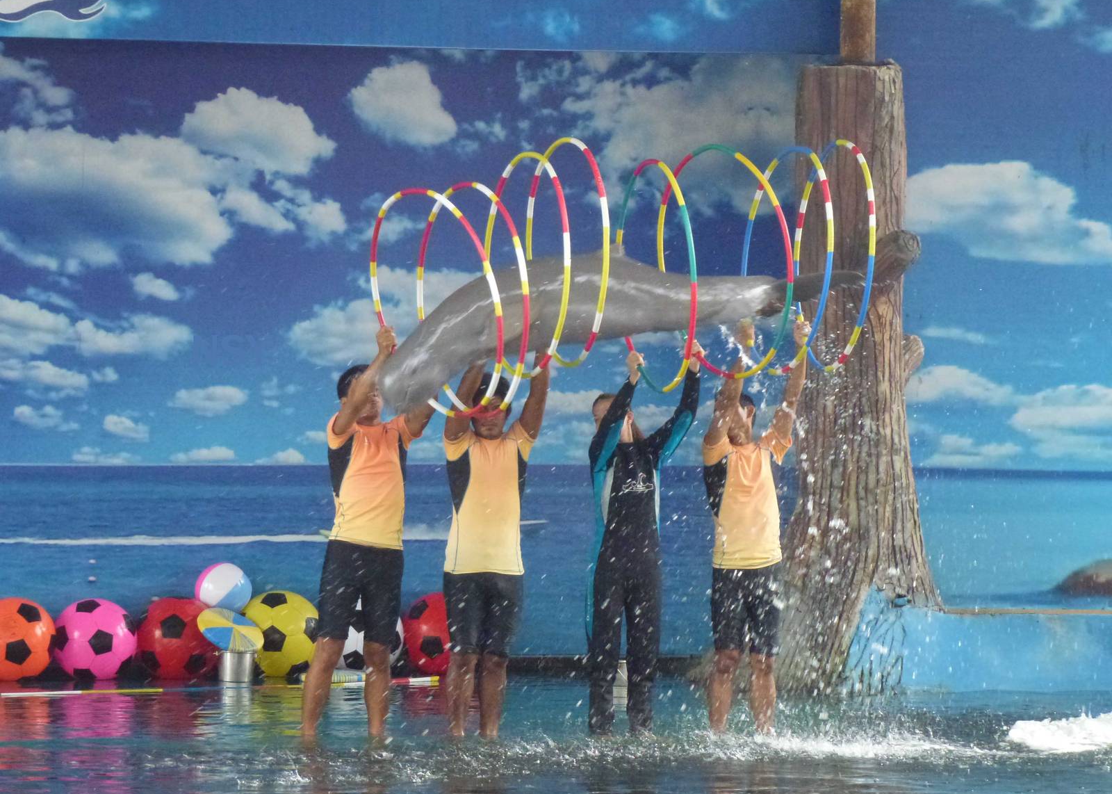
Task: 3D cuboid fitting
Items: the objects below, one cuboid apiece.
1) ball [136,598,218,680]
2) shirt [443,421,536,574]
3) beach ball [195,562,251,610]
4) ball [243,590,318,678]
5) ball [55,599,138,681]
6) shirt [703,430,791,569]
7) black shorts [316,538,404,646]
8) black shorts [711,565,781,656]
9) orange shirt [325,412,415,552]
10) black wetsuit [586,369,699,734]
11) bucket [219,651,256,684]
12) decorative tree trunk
[{"bbox_3d":[-1.806,1.157,23.800,0.394,0.394,0.394,1,3,0],"label":"ball"},{"bbox_3d":[-0.294,0.441,21.500,0.370,0.660,0.260,0,3,-12],"label":"shirt"},{"bbox_3d":[-1.595,0.932,23.900,0.273,0.273,0.273,1,3,0],"label":"beach ball"},{"bbox_3d":[-1.451,1.247,26.200,0.450,0.455,0.450,0,0,0],"label":"ball"},{"bbox_3d":[-2.201,1.159,23.800,0.397,0.397,0.397,1,3,0],"label":"ball"},{"bbox_3d":[0.850,0.457,22.200,0.400,0.620,0.280,0,0,-22],"label":"shirt"},{"bbox_3d":[-0.866,0.866,22.000,0.390,0.465,0.280,0,0,-20],"label":"black shorts"},{"bbox_3d":[0.841,0.927,22.000,0.320,0.430,0.250,0,3,-12],"label":"black shorts"},{"bbox_3d":[-0.812,0.372,22.000,0.400,0.600,0.280,0,0,-22],"label":"orange shirt"},{"bbox_3d":[0.385,0.693,22.200,0.480,1.630,0.340,0,0,-22],"label":"black wetsuit"},{"bbox_3d":[-1.663,1.409,26.000,0.185,0.170,0.180,0,0,0],"label":"bucket"},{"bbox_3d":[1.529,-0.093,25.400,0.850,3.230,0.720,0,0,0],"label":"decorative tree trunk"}]

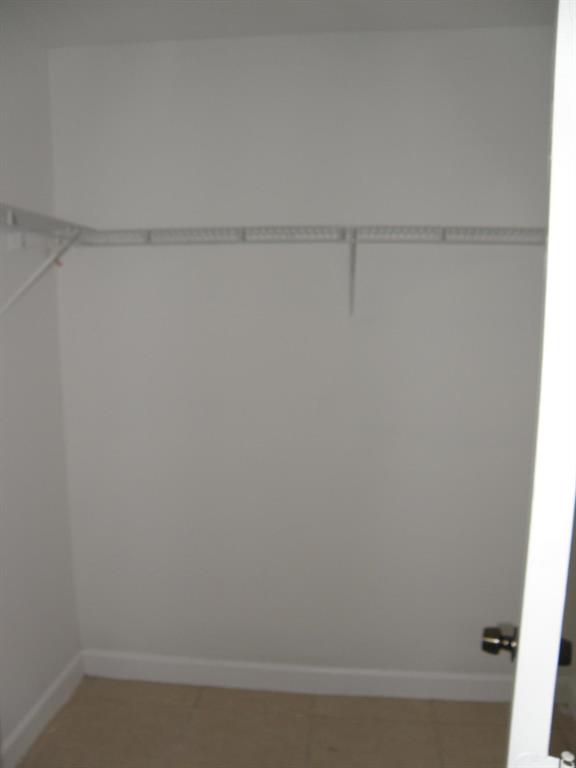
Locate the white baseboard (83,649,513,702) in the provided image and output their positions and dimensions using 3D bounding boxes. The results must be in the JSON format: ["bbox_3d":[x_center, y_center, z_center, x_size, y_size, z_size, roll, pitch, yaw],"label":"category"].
[{"bbox_3d":[0.074,1.181,2.307,1.860,0.107,0.018,1,8,6],"label":"white baseboard"}]

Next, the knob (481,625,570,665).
[{"bbox_3d":[0.445,0.490,1.077,0.155,0.065,0.065,3,9,21],"label":"knob"}]

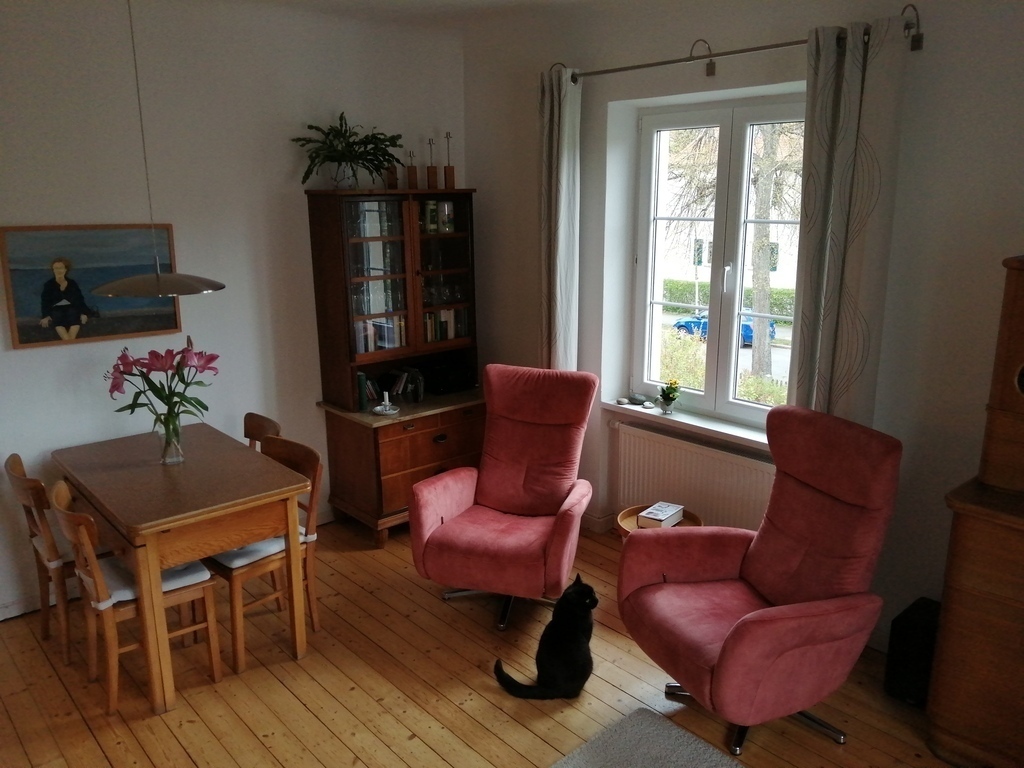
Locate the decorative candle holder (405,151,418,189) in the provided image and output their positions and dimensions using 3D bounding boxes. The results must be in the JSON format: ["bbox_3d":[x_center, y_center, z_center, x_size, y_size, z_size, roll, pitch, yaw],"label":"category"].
[{"bbox_3d":[-0.553,-1.186,4.260,0.052,0.212,0.052,-6,15,-22],"label":"decorative candle holder"}]

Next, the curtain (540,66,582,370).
[{"bbox_3d":[0.257,-0.387,4.187,0.130,2.450,0.190,-13,19,-41],"label":"curtain"}]

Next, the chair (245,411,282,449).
[{"bbox_3d":[-1.351,0.596,3.667,0.470,0.840,0.420,-13,19,-41],"label":"chair"}]

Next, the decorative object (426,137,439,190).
[{"bbox_3d":[-0.467,-1.294,4.545,0.047,0.294,0.047,0,13,0],"label":"decorative object"}]

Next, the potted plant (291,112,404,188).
[{"bbox_3d":[-0.863,-1.236,4.108,0.539,0.402,0.454,-12,18,-41],"label":"potted plant"}]

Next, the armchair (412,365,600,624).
[{"bbox_3d":[0.025,0.498,3.561,0.740,1.070,0.870,5,15,19],"label":"armchair"}]

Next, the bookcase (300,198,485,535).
[{"bbox_3d":[-0.580,-0.124,4.365,0.900,1.900,0.600,-13,19,-41],"label":"bookcase"}]

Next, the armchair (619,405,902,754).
[{"bbox_3d":[0.903,0.687,2.783,0.870,1.070,0.740,-7,16,-27],"label":"armchair"}]

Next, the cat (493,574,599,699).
[{"bbox_3d":[0.141,0.967,3.016,0.440,0.420,0.360,7,16,28],"label":"cat"}]

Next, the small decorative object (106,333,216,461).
[{"bbox_3d":[-1.523,0.080,3.347,0.406,0.540,0.406,-12,18,-41],"label":"small decorative object"}]

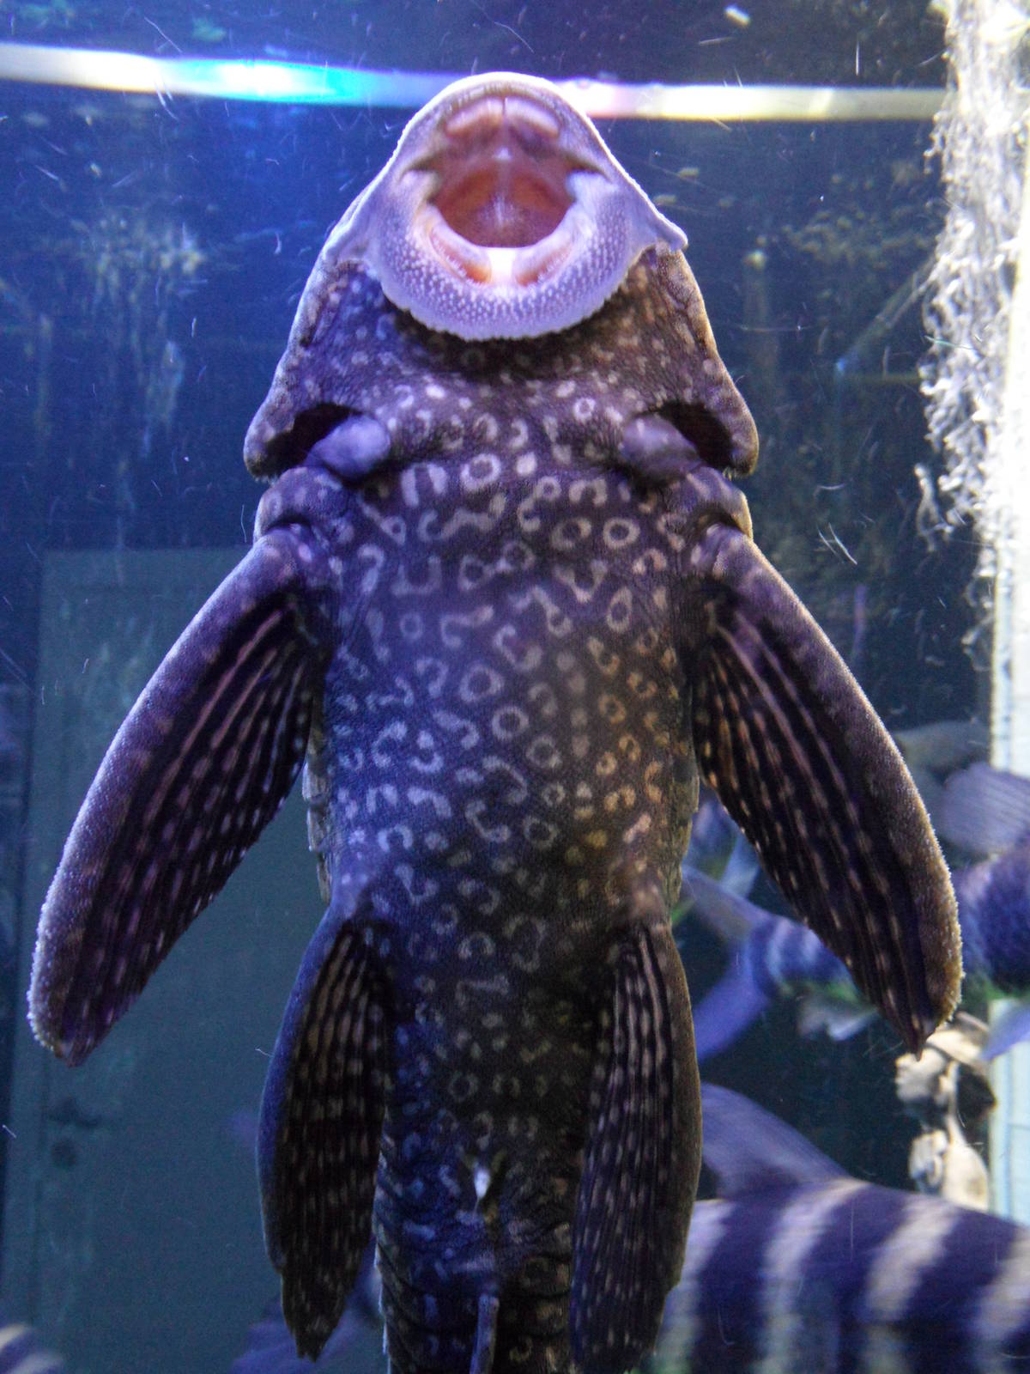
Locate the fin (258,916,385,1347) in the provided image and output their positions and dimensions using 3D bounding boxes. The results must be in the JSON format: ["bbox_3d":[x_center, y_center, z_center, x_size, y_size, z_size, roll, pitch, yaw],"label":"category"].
[{"bbox_3d":[-0.047,0.109,0.310,0.030,0.111,0.020,3,-4,0],"label":"fin"}]

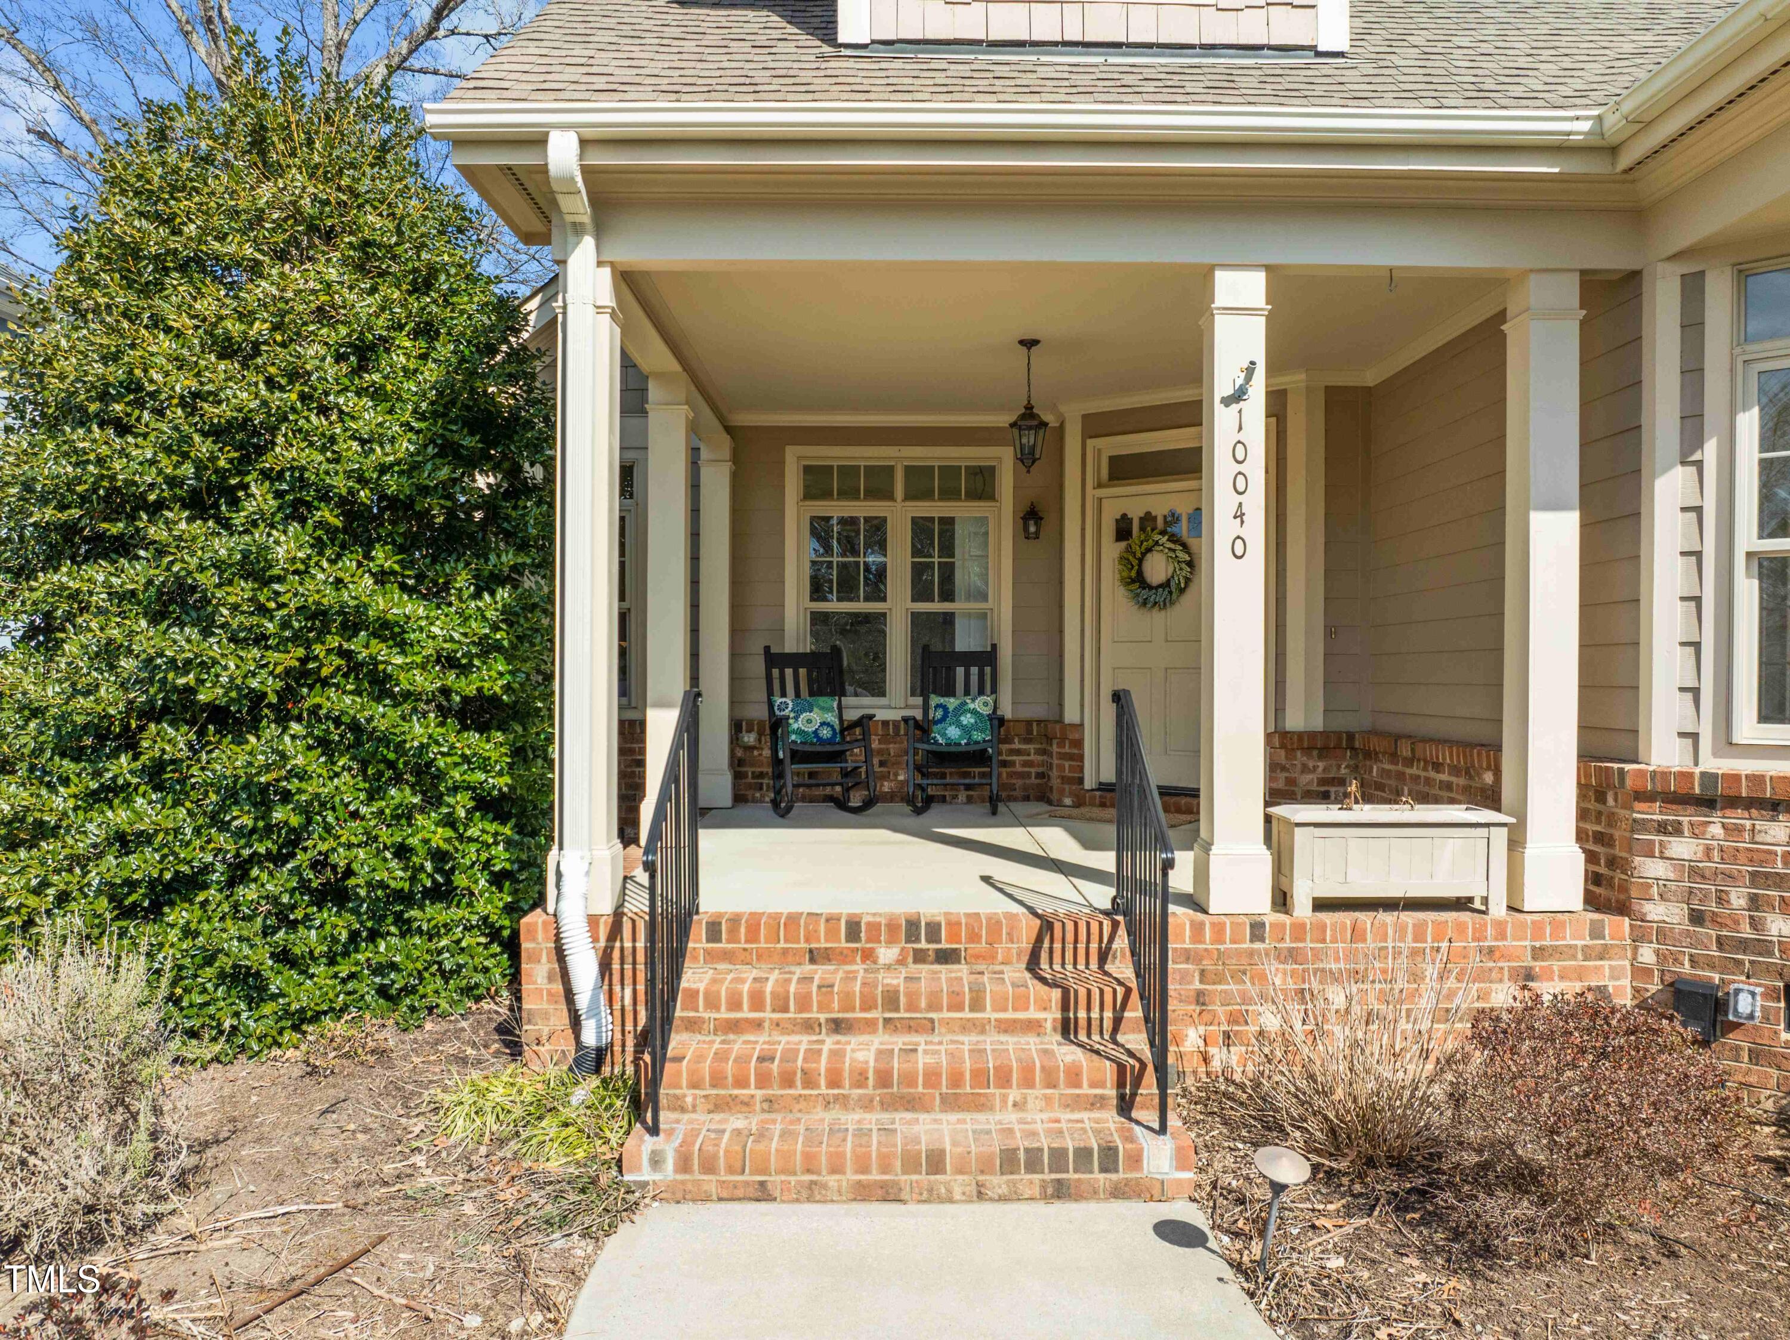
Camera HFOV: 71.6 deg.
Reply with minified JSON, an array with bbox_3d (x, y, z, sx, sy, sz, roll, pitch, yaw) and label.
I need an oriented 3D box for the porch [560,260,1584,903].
[{"bbox_3d":[0.725,-0.370,6.950,4.150,2.680,4.300,0,0,0],"label":"porch"}]

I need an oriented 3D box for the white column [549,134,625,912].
[{"bbox_3d":[-1.246,-0.385,5.020,0.250,2.700,0.250,0,0,0],"label":"white column"}]

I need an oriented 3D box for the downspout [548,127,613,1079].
[{"bbox_3d":[-1.190,-0.225,4.720,0.235,3.530,0.380,0,0,0],"label":"downspout"}]

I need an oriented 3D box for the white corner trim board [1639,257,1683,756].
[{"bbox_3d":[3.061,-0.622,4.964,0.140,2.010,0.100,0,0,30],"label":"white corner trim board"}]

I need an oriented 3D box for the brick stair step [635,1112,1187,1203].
[{"bbox_3d":[0.046,1.593,4.040,1.800,0.180,0.320,0,0,0],"label":"brick stair step"}]

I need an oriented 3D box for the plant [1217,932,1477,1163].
[{"bbox_3d":[1.520,1.245,4.230,0.820,0.740,0.720,0,0,0],"label":"plant"}]

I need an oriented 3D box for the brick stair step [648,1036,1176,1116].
[{"bbox_3d":[0.042,1.417,4.330,1.770,0.175,0.320,0,0,0],"label":"brick stair step"}]

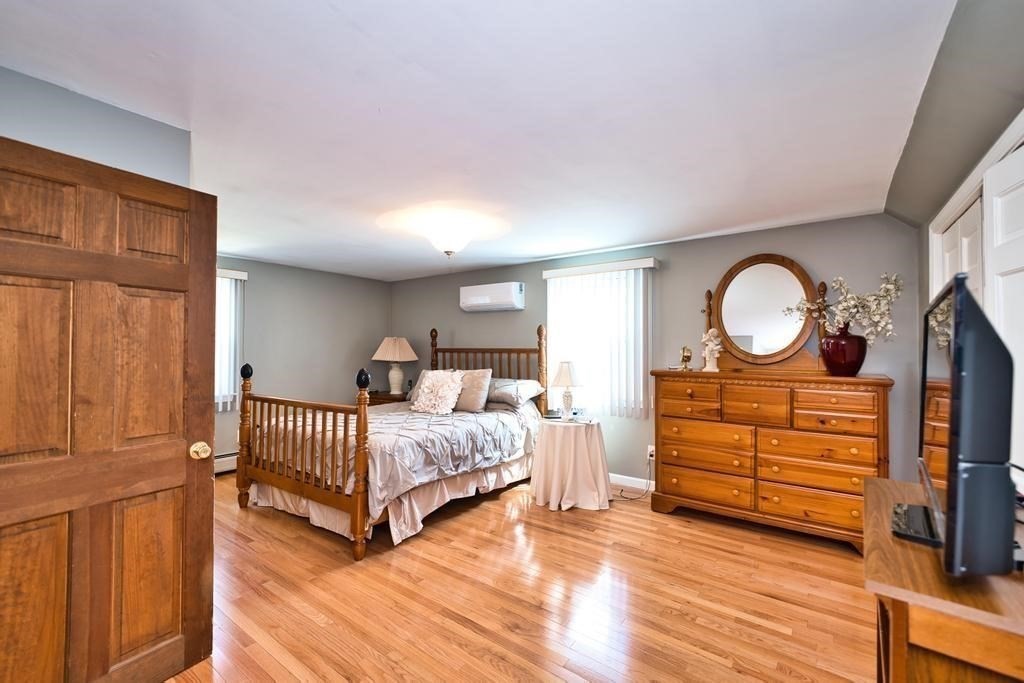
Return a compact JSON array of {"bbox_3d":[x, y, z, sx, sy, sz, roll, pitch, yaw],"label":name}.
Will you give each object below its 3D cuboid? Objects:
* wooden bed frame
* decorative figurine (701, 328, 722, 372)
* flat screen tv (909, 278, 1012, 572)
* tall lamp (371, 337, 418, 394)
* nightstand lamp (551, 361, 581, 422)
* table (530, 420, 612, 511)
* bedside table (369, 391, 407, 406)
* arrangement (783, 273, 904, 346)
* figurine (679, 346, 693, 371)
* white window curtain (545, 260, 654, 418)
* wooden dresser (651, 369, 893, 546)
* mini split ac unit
[{"bbox_3d":[-0.954,0.596,3.838,1.660,1.575,2.250,-1,-1,35],"label":"wooden bed frame"},{"bbox_3d":[1.586,0.074,3.157,0.155,0.352,0.130,-1,-1,35],"label":"decorative figurine"},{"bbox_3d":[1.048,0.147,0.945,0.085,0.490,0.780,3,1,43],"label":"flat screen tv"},{"bbox_3d":[-1.540,0.316,5.250,0.610,0.760,0.610,0,-1,35],"label":"tall lamp"},{"bbox_3d":[0.500,0.449,3.597,0.255,0.530,0.255,0,-1,0],"label":"nightstand lamp"},{"bbox_3d":[0.555,1.071,3.700,0.740,0.690,0.740,0,-1,0],"label":"table"},{"bbox_3d":[-1.527,1.063,5.314,0.660,0.690,0.440,-1,-1,35],"label":"bedside table"},{"bbox_3d":[2.300,-0.215,2.790,0.650,0.490,0.400,0,-1,35],"label":"arrangement"},{"bbox_3d":[1.470,0.147,3.370,0.100,0.200,0.090,0,-1,35],"label":"figurine"},{"bbox_3d":[0.829,-0.025,3.924,1.130,1.445,0.110,-1,-1,35],"label":"white window curtain"},{"bbox_3d":[1.846,0.810,2.997,1.445,1.115,0.440,-1,-1,35],"label":"wooden dresser"},{"bbox_3d":[-0.245,-0.510,4.740,0.800,0.295,0.220,0,-1,35],"label":"mini split ac unit"}]

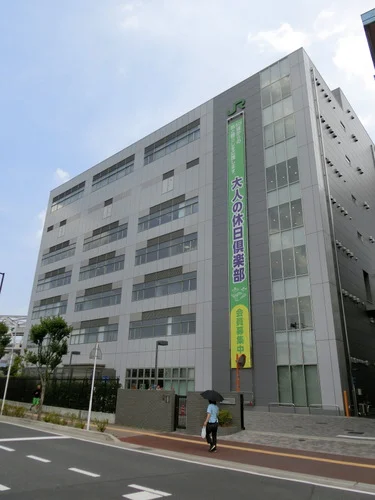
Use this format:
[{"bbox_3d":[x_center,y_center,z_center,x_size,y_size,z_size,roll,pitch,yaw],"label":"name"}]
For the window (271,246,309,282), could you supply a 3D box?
[{"bbox_3d":[8.287,1.115,29.329,3.097,2.468,0.150,-15,-26,38],"label":"window"}]

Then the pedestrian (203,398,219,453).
[{"bbox_3d":[0.776,5.663,11.868,0.500,1.640,0.500,19,-27,-39],"label":"pedestrian"}]

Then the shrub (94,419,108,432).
[{"bbox_3d":[-3.563,7.381,15.266,0.580,0.540,0.520,1,-20,1],"label":"shrub"}]

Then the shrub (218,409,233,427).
[{"bbox_3d":[1.651,7.416,15.987,0.720,0.800,0.680,1,-20,1],"label":"shrub"}]

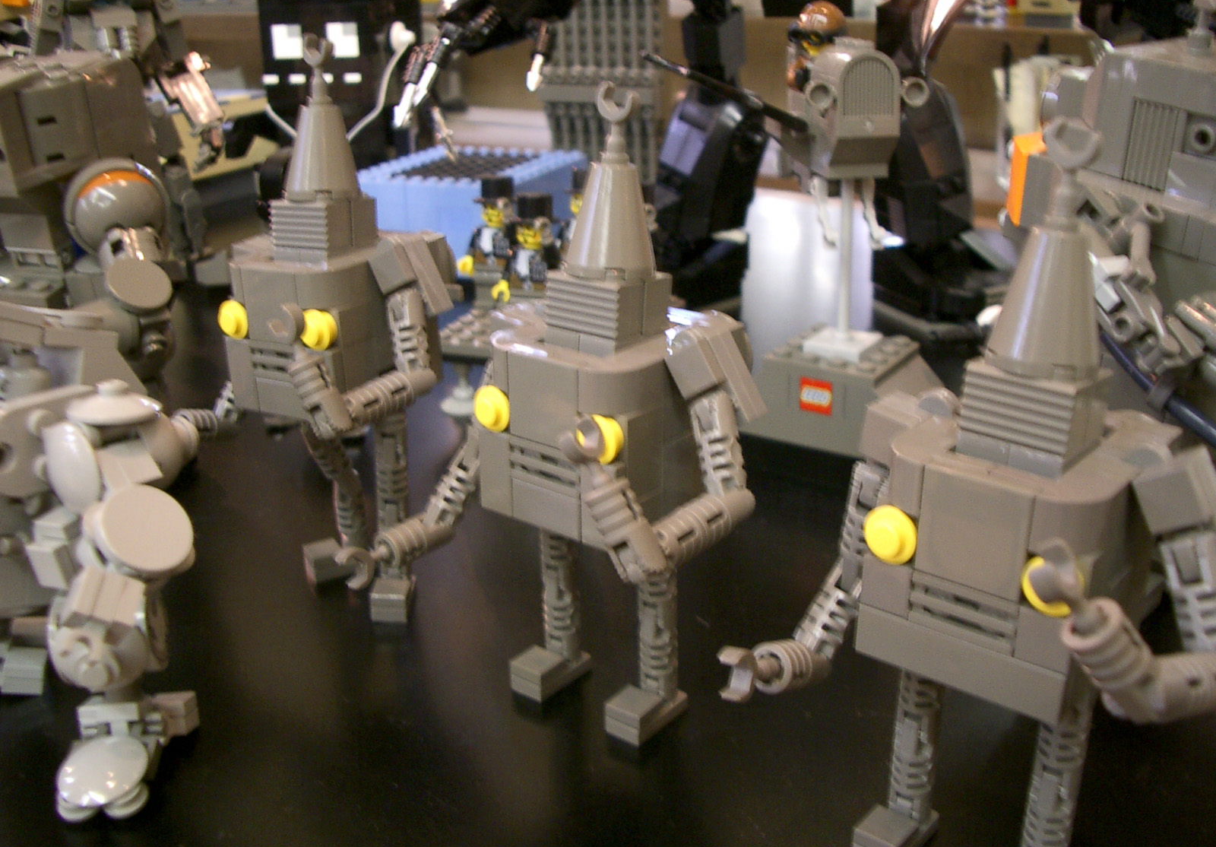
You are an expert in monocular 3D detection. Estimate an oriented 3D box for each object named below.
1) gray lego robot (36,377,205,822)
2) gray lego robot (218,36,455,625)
[{"bbox_3d":[-0.083,0.029,0.210,0.027,0.071,0.030,8,20,19],"label":"gray lego robot"},{"bbox_3d":[-0.065,-0.021,0.266,0.068,0.120,0.061,13,22,30],"label":"gray lego robot"}]

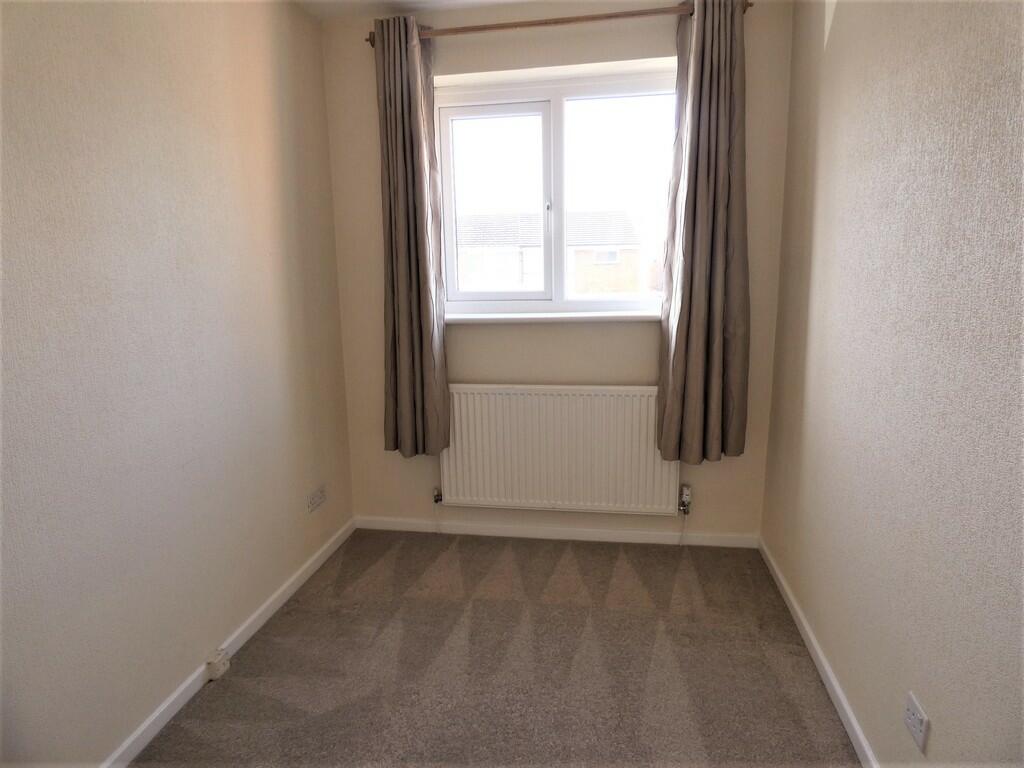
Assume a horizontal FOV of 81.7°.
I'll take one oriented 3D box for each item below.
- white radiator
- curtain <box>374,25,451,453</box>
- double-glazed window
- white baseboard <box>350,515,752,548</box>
[{"bbox_3d":[0.206,0.292,2.759,1.103,0.601,0.077,1,12,10],"label":"white radiator"},{"bbox_3d":[-0.459,-0.581,2.639,0.295,1.870,0.125,1,12,10],"label":"curtain"},{"bbox_3d":[0.211,-0.856,2.771,1.190,1.042,0.075,1,12,10],"label":"double-glazed window"},{"bbox_3d":[0.171,0.726,2.903,1.981,0.063,0.017,1,12,10],"label":"white baseboard"}]

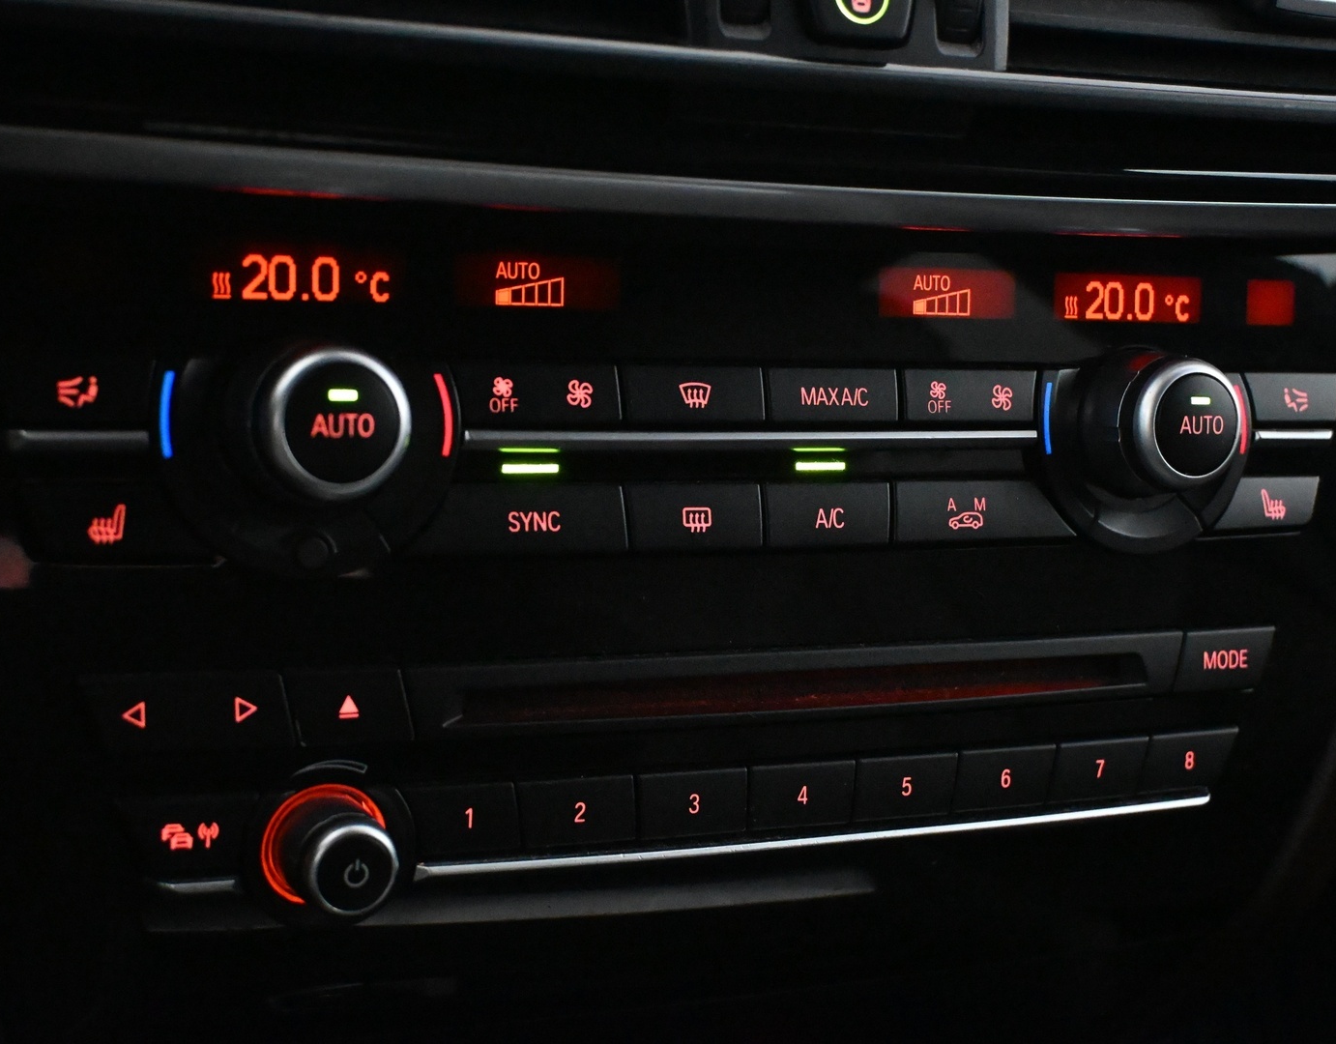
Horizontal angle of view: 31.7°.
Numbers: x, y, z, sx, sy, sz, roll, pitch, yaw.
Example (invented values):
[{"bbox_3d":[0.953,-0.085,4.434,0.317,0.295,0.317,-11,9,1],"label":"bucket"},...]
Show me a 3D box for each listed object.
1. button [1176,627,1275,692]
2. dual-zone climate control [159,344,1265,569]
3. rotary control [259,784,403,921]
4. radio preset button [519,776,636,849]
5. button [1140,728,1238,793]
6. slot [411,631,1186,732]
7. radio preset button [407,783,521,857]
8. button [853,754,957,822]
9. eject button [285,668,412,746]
[{"bbox_3d":[0.097,0.024,0.416,0.021,0.011,0.007,-1,8,-27],"label":"button"},{"bbox_3d":[0.019,-0.009,0.362,0.195,0.033,0.020,-1,8,-27],"label":"dual-zone climate control"},{"bbox_3d":[-0.046,0.047,0.331,0.019,0.019,0.013,-1,10,-27],"label":"rotary control"},{"bbox_3d":[-0.015,0.044,0.357,0.019,0.011,0.004,-1,8,-27],"label":"radio preset button"},{"bbox_3d":[0.091,0.042,0.415,0.021,0.011,0.007,-1,8,-27],"label":"button"},{"bbox_3d":[0.024,0.025,0.380,0.144,0.011,0.010,-1,8,-27],"label":"slot"},{"bbox_3d":[-0.032,0.044,0.353,0.019,0.011,0.007,-1,8,-27],"label":"radio preset button"},{"bbox_3d":[0.038,0.043,0.383,0.019,0.011,0.004,-1,8,-27],"label":"button"},{"bbox_3d":[-0.048,0.027,0.342,0.020,0.011,0.007,-1,8,-27],"label":"eject button"}]

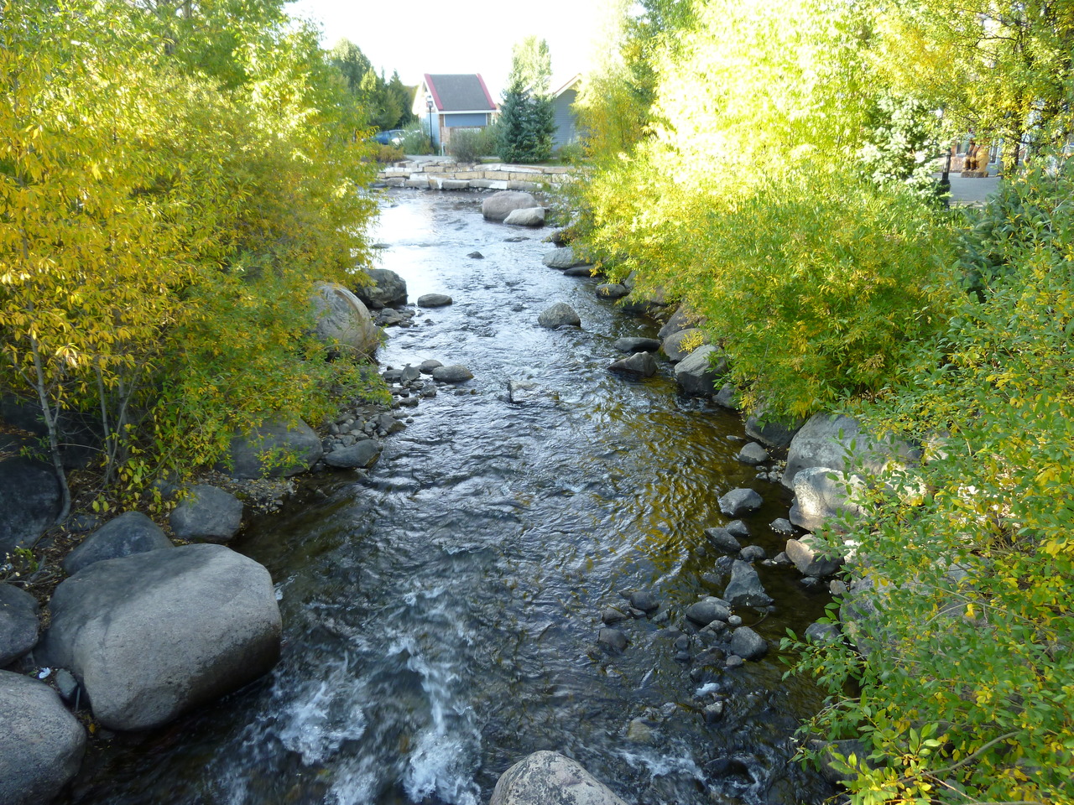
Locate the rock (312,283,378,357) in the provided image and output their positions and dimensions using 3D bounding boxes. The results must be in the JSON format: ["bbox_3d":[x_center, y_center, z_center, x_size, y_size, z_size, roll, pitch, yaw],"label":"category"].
[{"bbox_3d":[-3.272,-1.387,13.230,1.175,1.324,1.116,0,20,0],"label":"rock"}]

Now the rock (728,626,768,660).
[{"bbox_3d":[1.532,1.742,5.624,0.262,0.220,0.222,-1,20,0],"label":"rock"}]

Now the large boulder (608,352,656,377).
[{"bbox_3d":[1.544,-0.614,12.587,0.782,0.380,0.508,5,20,14],"label":"large boulder"}]

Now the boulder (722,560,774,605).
[{"bbox_3d":[1.819,1.550,6.672,0.379,0.324,0.398,-1,20,0],"label":"boulder"}]

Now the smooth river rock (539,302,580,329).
[{"bbox_3d":[0.450,-1.729,15.431,0.850,0.498,0.680,0,20,0],"label":"smooth river rock"}]

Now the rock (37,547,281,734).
[{"bbox_3d":[-2.591,1.614,5.460,1.497,1.084,1.078,-9,22,-23],"label":"rock"}]

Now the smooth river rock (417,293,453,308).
[{"bbox_3d":[-2.429,-2.429,18.332,0.840,0.310,0.620,-1,20,0],"label":"smooth river rock"}]

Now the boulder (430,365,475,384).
[{"bbox_3d":[-1.251,-0.432,11.566,0.610,0.247,0.397,-1,20,0],"label":"boulder"}]

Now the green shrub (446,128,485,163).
[{"bbox_3d":[-4.383,-15.737,47.477,2.430,2.042,2.187,0,20,0],"label":"green shrub"}]

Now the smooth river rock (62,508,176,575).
[{"bbox_3d":[-3.559,1.244,6.628,0.829,0.568,0.664,-3,20,-9],"label":"smooth river rock"}]

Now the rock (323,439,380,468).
[{"bbox_3d":[-2.209,0.622,9.381,0.679,0.253,0.374,-10,22,-23],"label":"rock"}]

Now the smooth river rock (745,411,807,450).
[{"bbox_3d":[2.985,0.330,9.788,0.670,0.475,0.637,-1,20,0],"label":"smooth river rock"}]

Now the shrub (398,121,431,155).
[{"bbox_3d":[-8.336,-18.086,53.008,2.218,2.168,1.996,0,20,0],"label":"shrub"}]

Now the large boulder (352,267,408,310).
[{"bbox_3d":[-3.358,-2.423,16.404,1.209,0.780,1.028,-1,20,0],"label":"large boulder"}]

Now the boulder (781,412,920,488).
[{"bbox_3d":[3.180,0.587,7.857,1.319,0.929,1.055,-1,20,0],"label":"boulder"}]

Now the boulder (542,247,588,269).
[{"bbox_3d":[0.844,-3.989,21.429,1.388,0.576,1.041,0,20,0],"label":"boulder"}]

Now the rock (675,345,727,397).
[{"bbox_3d":[2.466,-0.464,11.634,0.773,0.771,0.811,-1,20,0],"label":"rock"}]

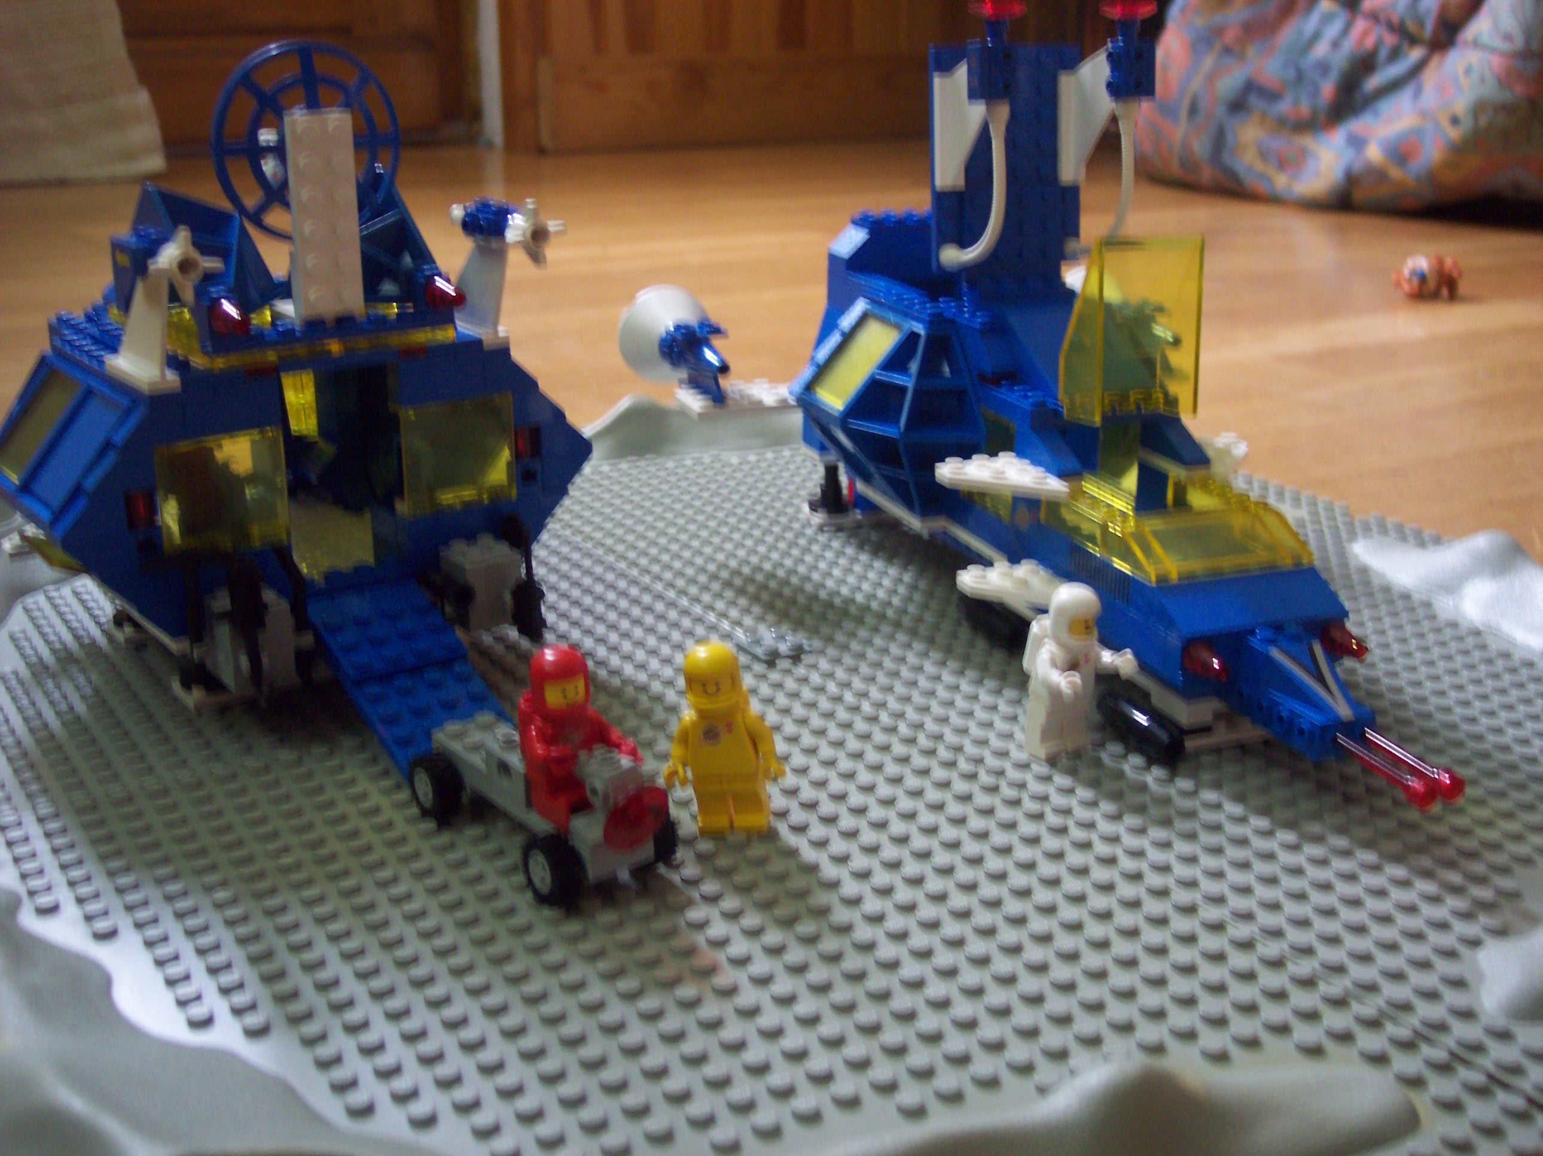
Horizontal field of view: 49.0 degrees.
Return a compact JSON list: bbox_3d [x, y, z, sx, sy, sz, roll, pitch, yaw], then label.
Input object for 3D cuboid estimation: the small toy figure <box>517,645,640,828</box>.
[{"bbox_3d":[-0.044,0.032,0.358,0.023,0.036,0.022,-16,25,-39],"label":"small toy figure"}]

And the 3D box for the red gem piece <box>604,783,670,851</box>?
[{"bbox_3d":[-0.028,0.048,0.342,0.016,0.016,0.005,-16,46,-40],"label":"red gem piece"}]

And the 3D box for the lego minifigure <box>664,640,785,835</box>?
[{"bbox_3d":[-0.011,0.036,0.374,0.026,0.043,0.016,-3,18,13],"label":"lego minifigure"}]

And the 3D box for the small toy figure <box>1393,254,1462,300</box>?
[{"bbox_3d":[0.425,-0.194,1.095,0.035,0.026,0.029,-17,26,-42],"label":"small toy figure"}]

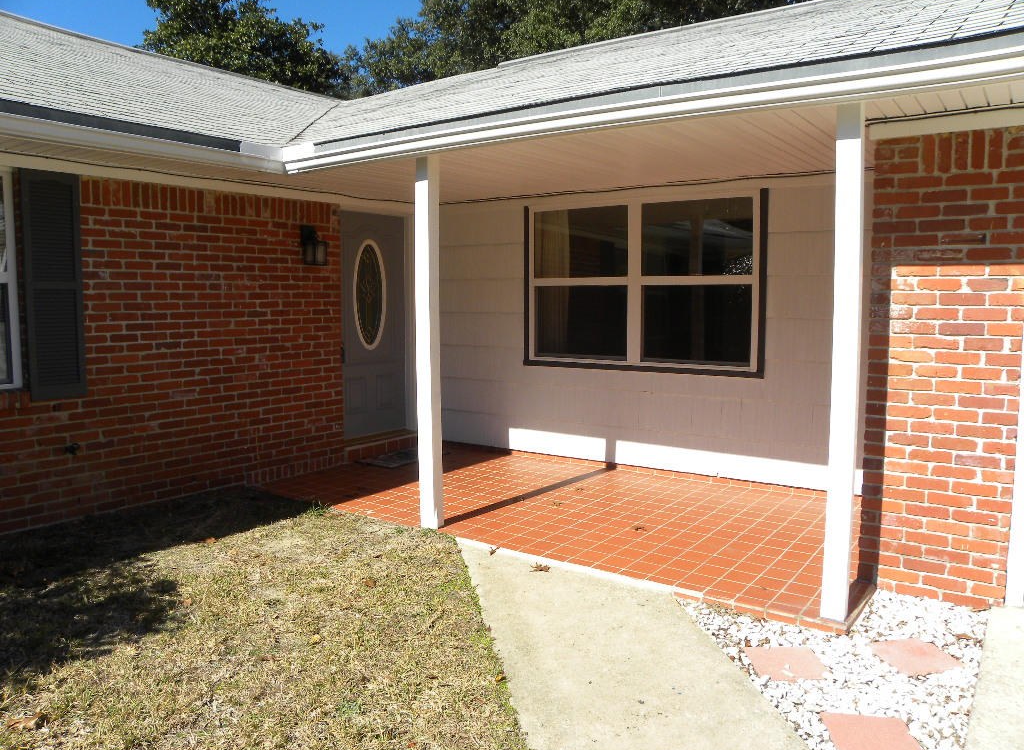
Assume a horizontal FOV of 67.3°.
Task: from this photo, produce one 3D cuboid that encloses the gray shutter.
[{"bbox_3d":[-2.799,-0.543,4.717,0.035,1.376,0.313,4,6,36],"label":"gray shutter"}]

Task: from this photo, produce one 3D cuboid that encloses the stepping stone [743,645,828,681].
[{"bbox_3d":[1.123,1.199,3.152,0.288,0.045,0.290,0,5,2],"label":"stepping stone"}]

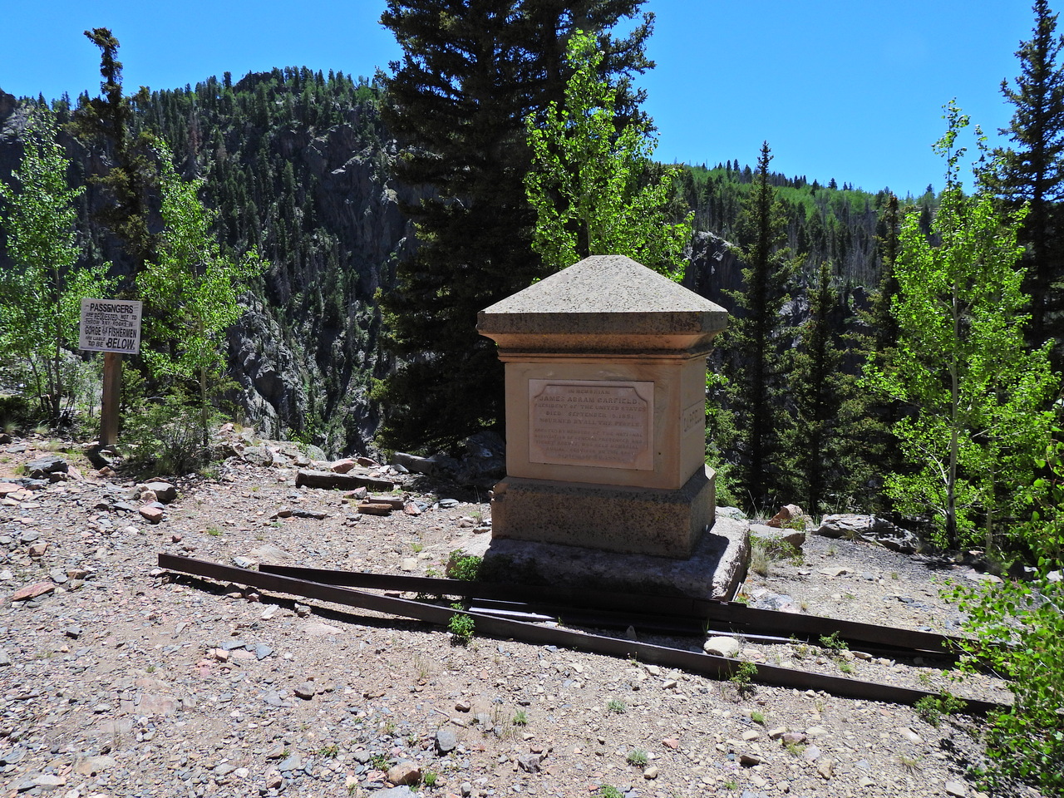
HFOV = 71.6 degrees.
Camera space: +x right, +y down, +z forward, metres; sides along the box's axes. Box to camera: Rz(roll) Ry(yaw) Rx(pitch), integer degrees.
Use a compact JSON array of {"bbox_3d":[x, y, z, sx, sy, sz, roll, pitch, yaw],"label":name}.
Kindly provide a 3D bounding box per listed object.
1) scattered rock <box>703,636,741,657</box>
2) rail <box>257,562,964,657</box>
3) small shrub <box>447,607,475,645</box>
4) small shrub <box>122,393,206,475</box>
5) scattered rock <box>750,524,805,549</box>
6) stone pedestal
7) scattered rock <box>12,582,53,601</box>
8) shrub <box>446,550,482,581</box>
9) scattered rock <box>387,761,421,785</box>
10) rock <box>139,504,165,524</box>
[{"bbox_3d":[1.217,1.582,4.722,0.225,0.100,0.150,1,6,15],"label":"scattered rock"},{"bbox_3d":[0.249,1.454,5.356,5.083,0.140,0.180,1,6,17],"label":"rail"},{"bbox_3d":[-0.483,1.510,4.991,0.170,0.210,0.160,-1,6,-6],"label":"small shrub"},{"bbox_3d":[-5.543,0.477,11.070,1.150,1.120,1.000,-3,6,-27],"label":"small shrub"},{"bbox_3d":[2.338,1.314,6.988,0.520,0.170,0.330,2,6,19],"label":"scattered rock"},{"bbox_3d":[0.672,-0.041,6.237,1.692,2.281,1.495,2,6,22],"label":"stone pedestal"},{"bbox_3d":[-3.983,1.512,5.855,0.130,0.075,0.320,3,6,29],"label":"scattered rock"},{"bbox_3d":[-0.563,1.377,6.178,0.280,0.240,0.240,-1,6,-5],"label":"shrub"},{"bbox_3d":[-0.602,1.733,3.446,0.150,0.075,0.105,-1,6,-11],"label":"scattered rock"},{"bbox_3d":[-4.156,1.265,8.052,0.265,0.135,0.220,-3,6,-28],"label":"rock"}]

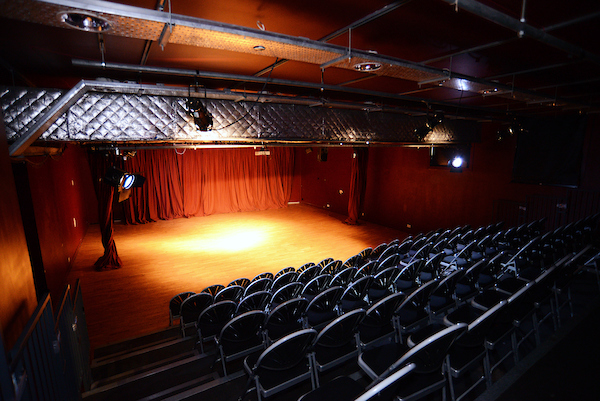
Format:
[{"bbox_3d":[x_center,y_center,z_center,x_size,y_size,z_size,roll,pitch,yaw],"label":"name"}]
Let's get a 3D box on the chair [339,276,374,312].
[{"bbox_3d":[0.665,1.270,3.736,0.480,0.800,0.470,-7,11,-32],"label":"chair"}]

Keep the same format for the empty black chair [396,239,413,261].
[{"bbox_3d":[2.076,1.210,6.386,0.460,0.815,0.510,-6,12,-31],"label":"empty black chair"}]

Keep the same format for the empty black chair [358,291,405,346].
[{"bbox_3d":[0.666,1.151,2.797,0.470,0.800,0.500,-6,11,-32],"label":"empty black chair"}]

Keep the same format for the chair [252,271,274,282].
[{"bbox_3d":[-0.833,1.777,6.040,0.470,0.800,0.500,-6,11,-32],"label":"chair"}]

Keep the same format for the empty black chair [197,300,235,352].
[{"bbox_3d":[-1.006,1.472,3.589,0.460,0.815,0.510,-6,12,-31],"label":"empty black chair"}]

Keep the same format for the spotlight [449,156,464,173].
[{"bbox_3d":[4.744,-1.106,9.100,0.400,0.420,0.420,5,28,27],"label":"spotlight"}]

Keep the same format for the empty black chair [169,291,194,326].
[{"bbox_3d":[-2.032,1.905,5.147,0.480,0.800,0.470,-7,11,-32],"label":"empty black chair"}]

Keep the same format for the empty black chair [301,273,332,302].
[{"bbox_3d":[0.195,1.342,4.322,0.460,0.815,0.510,-6,12,-31],"label":"empty black chair"}]

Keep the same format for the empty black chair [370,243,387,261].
[{"bbox_3d":[1.992,1.478,7.897,0.470,0.800,0.500,-6,11,-32],"label":"empty black chair"}]

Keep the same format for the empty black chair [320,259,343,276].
[{"bbox_3d":[0.528,1.481,5.732,0.480,0.800,0.470,-7,11,-32],"label":"empty black chair"}]

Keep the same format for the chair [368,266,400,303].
[{"bbox_3d":[1.041,1.210,4.036,0.470,0.800,0.500,-6,11,-32],"label":"chair"}]

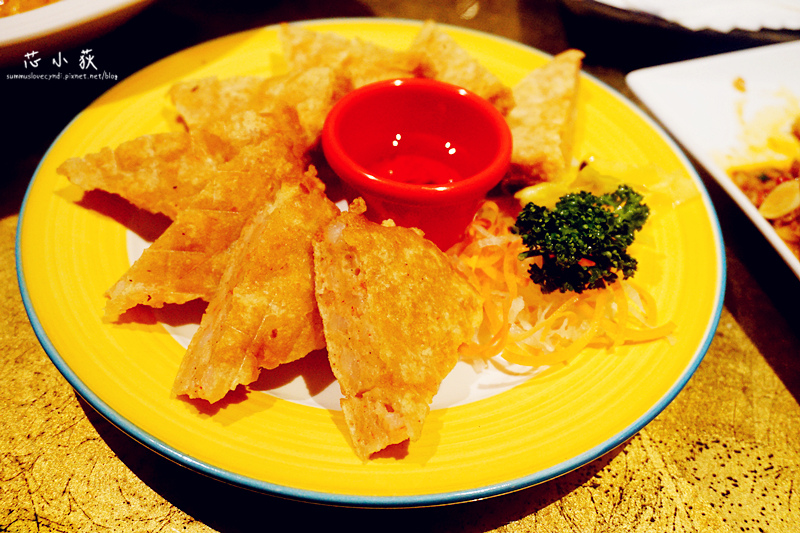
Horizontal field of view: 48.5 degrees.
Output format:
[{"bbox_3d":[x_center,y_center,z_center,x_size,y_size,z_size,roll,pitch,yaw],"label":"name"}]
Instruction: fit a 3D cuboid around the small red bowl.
[{"bbox_3d":[0.007,-0.041,0.373,0.077,0.041,0.077,2,45,-2],"label":"small red bowl"}]

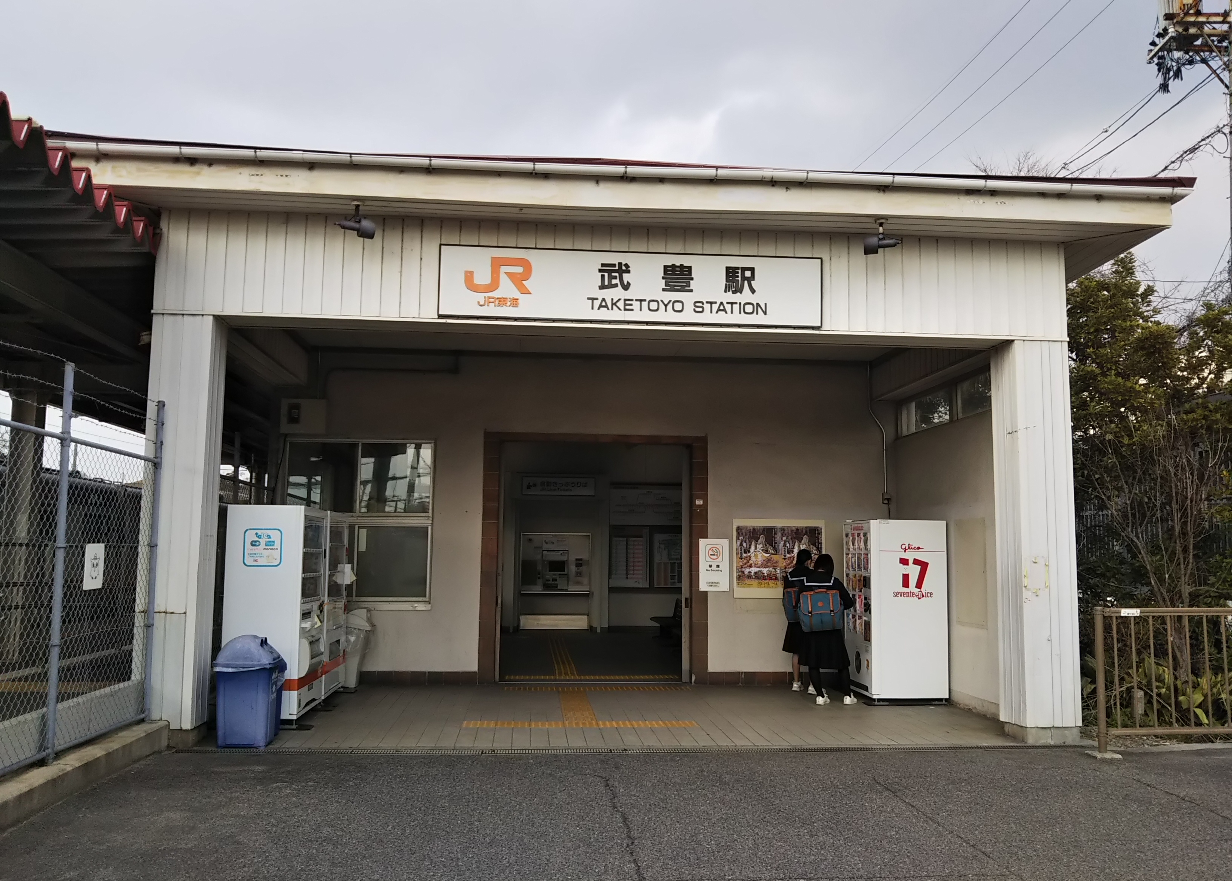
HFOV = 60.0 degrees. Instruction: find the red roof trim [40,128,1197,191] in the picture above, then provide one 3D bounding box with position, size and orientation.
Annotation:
[{"bbox_3d":[0.179,-2.142,8.293,8.980,0.150,0.220,1,-6,-5],"label":"red roof trim"}]

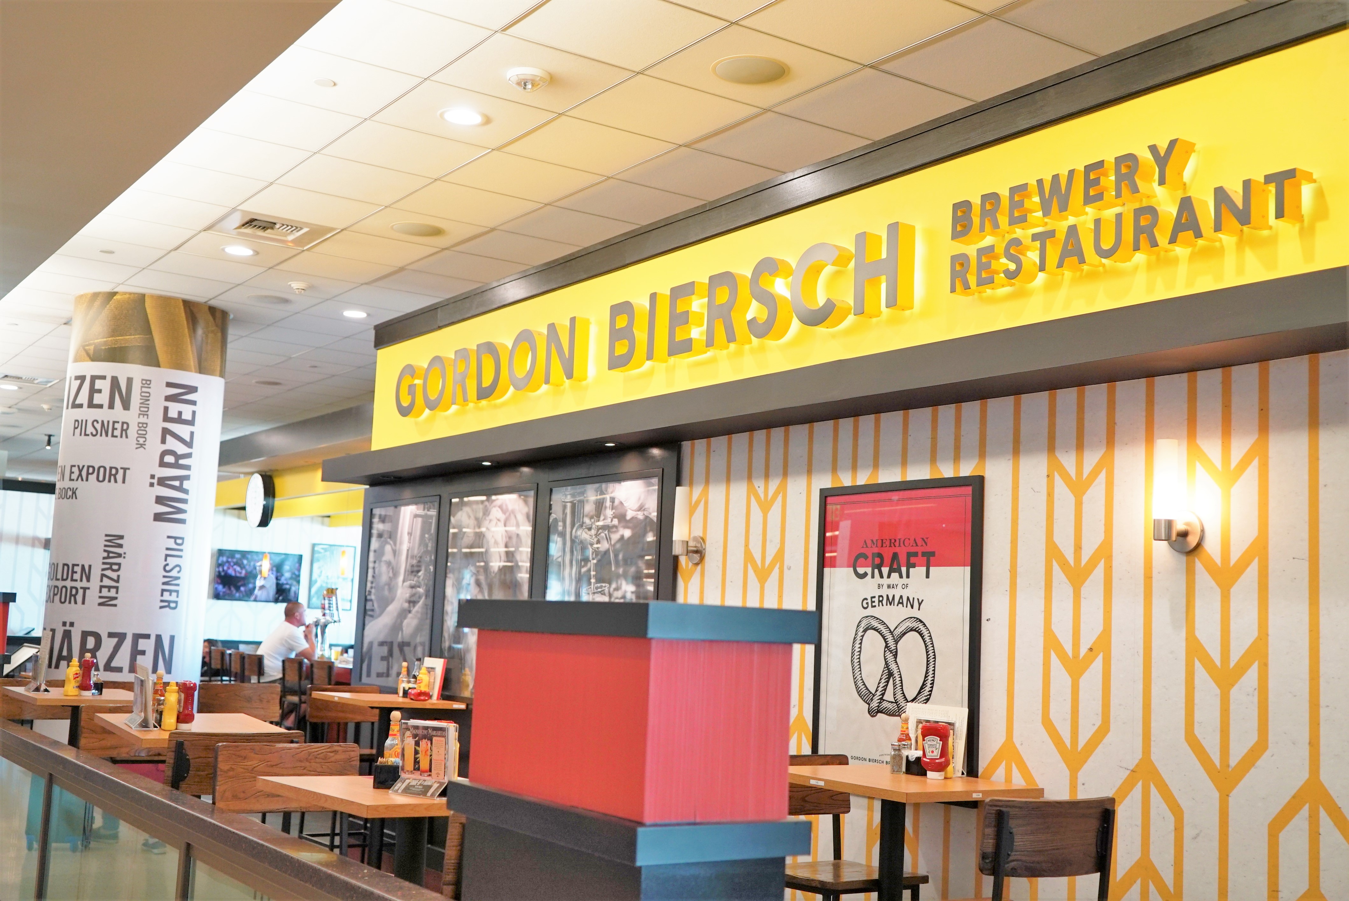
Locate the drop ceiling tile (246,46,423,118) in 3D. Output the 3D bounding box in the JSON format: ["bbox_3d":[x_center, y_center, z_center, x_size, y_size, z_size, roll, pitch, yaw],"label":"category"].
[{"bbox_3d":[-1.403,-1.482,5.694,0.603,0.020,0.603,7,-8,-34],"label":"drop ceiling tile"}]

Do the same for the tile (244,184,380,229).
[{"bbox_3d":[-1.926,-1.294,7.540,0.603,0.020,0.603,7,-8,-34],"label":"tile"}]

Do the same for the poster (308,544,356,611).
[{"bbox_3d":[-3.890,1.451,16.227,0.510,0.720,0.035,7,-8,-34],"label":"poster"}]

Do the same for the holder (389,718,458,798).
[{"bbox_3d":[-0.666,0.836,3.876,0.168,0.197,0.110,-2,-8,34],"label":"holder"}]

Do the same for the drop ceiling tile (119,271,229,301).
[{"bbox_3d":[-3.311,-1.123,9.559,0.605,0.025,0.605,7,-8,-34],"label":"drop ceiling tile"}]

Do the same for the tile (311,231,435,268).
[{"bbox_3d":[-1.765,-1.190,8.380,0.603,0.020,0.603,7,-8,-34],"label":"tile"}]

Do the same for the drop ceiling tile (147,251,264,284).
[{"bbox_3d":[-2.960,-1.163,9.044,0.605,0.018,0.605,7,-8,-34],"label":"drop ceiling tile"}]

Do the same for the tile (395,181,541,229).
[{"bbox_3d":[-1.080,-1.274,7.375,0.603,0.020,0.603,7,-8,-34],"label":"tile"}]

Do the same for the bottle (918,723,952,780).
[{"bbox_3d":[0.904,1.036,4.908,0.095,0.184,0.060,-1,-7,25],"label":"bottle"}]

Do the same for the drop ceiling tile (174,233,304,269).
[{"bbox_3d":[-2.611,-1.209,8.545,0.603,0.020,0.603,7,-8,-34],"label":"drop ceiling tile"}]

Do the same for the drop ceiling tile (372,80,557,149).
[{"bbox_3d":[-0.898,-1.425,6.049,0.605,0.025,0.605,7,-8,-34],"label":"drop ceiling tile"}]

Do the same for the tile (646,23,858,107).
[{"bbox_3d":[0.294,-1.442,5.357,0.605,0.020,0.605,7,-8,-34],"label":"tile"}]

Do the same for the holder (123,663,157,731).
[{"bbox_3d":[-1.983,0.916,5.309,0.095,0.225,0.200,6,-7,-27],"label":"holder"}]

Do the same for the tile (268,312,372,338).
[{"bbox_3d":[-2.641,-0.954,10.726,0.605,0.018,0.605,7,-8,-34],"label":"tile"}]

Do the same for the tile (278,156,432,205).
[{"bbox_3d":[-1.588,-1.339,7.052,0.605,0.025,0.605,7,-8,-34],"label":"tile"}]

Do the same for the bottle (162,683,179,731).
[{"bbox_3d":[-1.922,0.976,5.447,0.060,0.176,0.055,5,-7,-19],"label":"bottle"}]

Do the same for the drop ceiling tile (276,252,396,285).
[{"bbox_3d":[-2.119,-1.148,8.896,0.605,0.025,0.605,7,-8,-34],"label":"drop ceiling tile"}]

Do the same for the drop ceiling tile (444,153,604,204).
[{"bbox_3d":[-0.740,-1.321,6.891,0.605,0.025,0.605,7,-8,-34],"label":"drop ceiling tile"}]

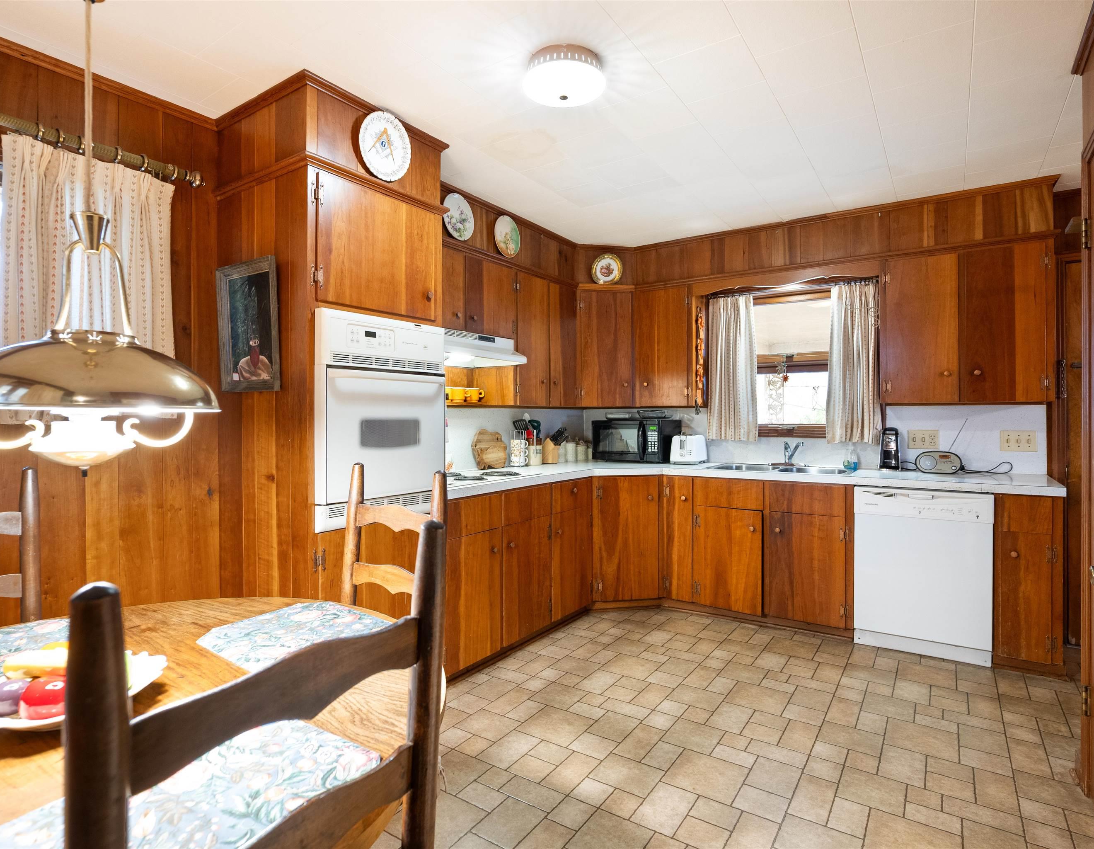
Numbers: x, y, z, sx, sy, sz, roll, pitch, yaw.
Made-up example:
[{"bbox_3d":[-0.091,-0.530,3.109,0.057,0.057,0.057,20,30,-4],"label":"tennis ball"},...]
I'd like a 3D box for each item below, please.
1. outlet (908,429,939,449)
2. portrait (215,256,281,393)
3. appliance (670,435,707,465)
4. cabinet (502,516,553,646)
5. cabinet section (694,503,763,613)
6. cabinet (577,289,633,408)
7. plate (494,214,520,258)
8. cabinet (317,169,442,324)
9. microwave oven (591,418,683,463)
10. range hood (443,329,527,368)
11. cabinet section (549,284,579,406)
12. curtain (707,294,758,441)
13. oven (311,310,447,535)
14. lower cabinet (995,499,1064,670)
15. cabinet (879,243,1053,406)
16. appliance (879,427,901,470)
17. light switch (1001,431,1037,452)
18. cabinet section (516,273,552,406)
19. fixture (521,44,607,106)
[{"bbox_3d":[2.301,0.094,3.456,0.160,0.116,0.012,0,1,34],"label":"outlet"},{"bbox_3d":[-1.137,-0.366,2.147,0.410,0.485,0.035,0,2,34],"label":"portrait"},{"bbox_3d":[1.046,0.191,4.136,0.195,0.205,0.265,0,1,34],"label":"appliance"},{"bbox_3d":[-0.329,0.856,3.311,0.570,0.625,0.460,0,1,34],"label":"cabinet"},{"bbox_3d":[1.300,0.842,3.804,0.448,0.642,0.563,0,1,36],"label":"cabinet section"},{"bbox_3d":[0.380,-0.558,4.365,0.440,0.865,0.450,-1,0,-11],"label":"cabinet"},{"bbox_3d":[-0.226,-1.101,3.311,0.030,0.242,0.242,-7,-4,34],"label":"plate"},{"bbox_3d":[-0.881,-0.678,2.415,0.580,0.470,0.615,0,0,34],"label":"cabinet"},{"bbox_3d":[0.673,0.122,4.236,0.534,0.304,0.390,0,0,33],"label":"microwave oven"},{"bbox_3d":[-0.537,-0.442,3.207,0.425,0.165,0.870,0,1,34],"label":"range hood"},{"bbox_3d":[-0.005,-0.551,4.101,0.310,0.848,0.335,0,1,36],"label":"cabinet section"},{"bbox_3d":[1.317,-0.403,4.033,0.360,1.045,0.090,0,1,34],"label":"curtain"},{"bbox_3d":[-0.842,-0.018,2.369,0.580,0.770,0.605,0,0,34],"label":"oven"},{"bbox_3d":[2.477,0.750,2.977,0.265,0.810,0.590,0,0,33],"label":"lower cabinet"},{"bbox_3d":[2.359,-0.532,3.223,0.760,0.830,0.320,0,1,34],"label":"cabinet"},{"bbox_3d":[2.110,0.158,3.478,0.106,0.262,0.120,0,1,34],"label":"appliance"},{"bbox_3d":[2.678,0.096,3.220,0.163,0.115,0.010,0,0,33],"label":"light switch"},{"bbox_3d":[-0.211,-0.544,3.816,0.310,0.848,0.368,0,1,36],"label":"cabinet section"},{"bbox_3d":[0.059,-1.158,1.925,0.285,0.100,0.285,0,0,0],"label":"fixture"}]

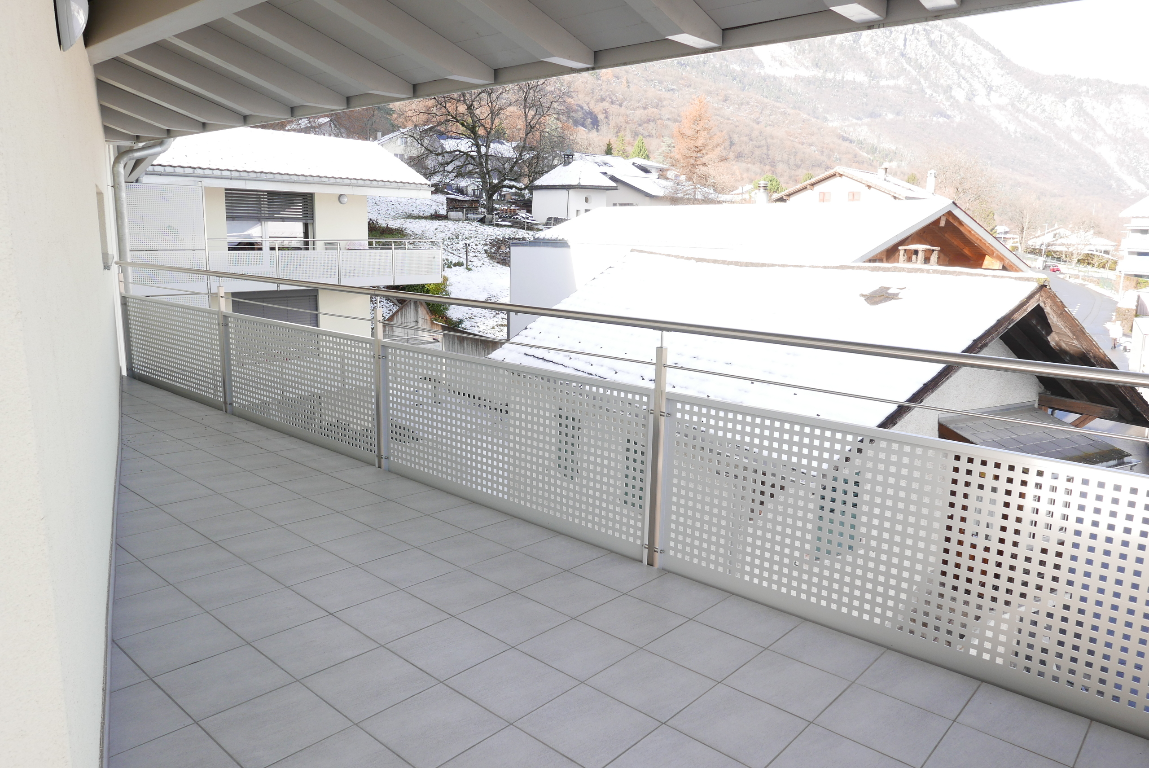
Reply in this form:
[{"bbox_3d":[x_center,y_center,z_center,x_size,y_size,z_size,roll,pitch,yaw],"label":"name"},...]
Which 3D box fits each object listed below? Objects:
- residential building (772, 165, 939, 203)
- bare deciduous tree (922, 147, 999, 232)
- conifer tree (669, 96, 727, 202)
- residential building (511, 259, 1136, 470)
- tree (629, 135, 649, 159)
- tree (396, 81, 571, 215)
[{"bbox_3d":[24.500,-14.000,66.000,8.200,8.600,12.600,-5,12,-37],"label":"residential building"},{"bbox_3d":[47.670,-22.850,95.000,9.600,13.000,9.600,2,10,0],"label":"bare deciduous tree"},{"bbox_3d":[17.070,-31.830,106.000,7.900,15.800,7.900,2,10,0],"label":"conifer tree"},{"bbox_3d":[4.080,0.790,16.470,8.450,7.200,11.100,-3,11,-29],"label":"residential building"},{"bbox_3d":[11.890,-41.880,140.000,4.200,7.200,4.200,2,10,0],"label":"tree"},{"bbox_3d":[-7.730,-20.130,65.000,14.600,12.400,14.000,2,10,0],"label":"tree"}]

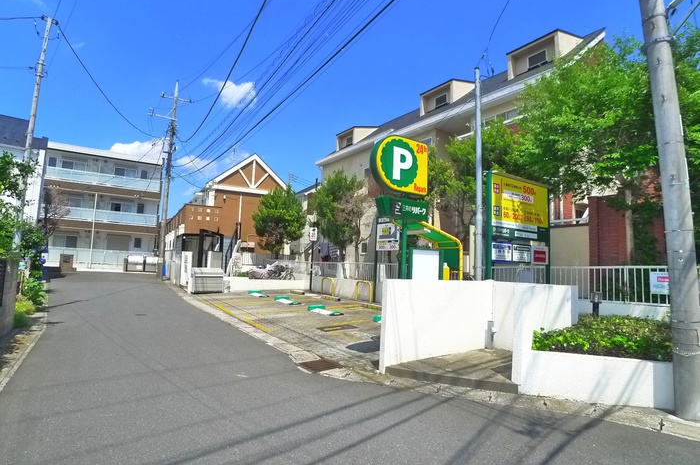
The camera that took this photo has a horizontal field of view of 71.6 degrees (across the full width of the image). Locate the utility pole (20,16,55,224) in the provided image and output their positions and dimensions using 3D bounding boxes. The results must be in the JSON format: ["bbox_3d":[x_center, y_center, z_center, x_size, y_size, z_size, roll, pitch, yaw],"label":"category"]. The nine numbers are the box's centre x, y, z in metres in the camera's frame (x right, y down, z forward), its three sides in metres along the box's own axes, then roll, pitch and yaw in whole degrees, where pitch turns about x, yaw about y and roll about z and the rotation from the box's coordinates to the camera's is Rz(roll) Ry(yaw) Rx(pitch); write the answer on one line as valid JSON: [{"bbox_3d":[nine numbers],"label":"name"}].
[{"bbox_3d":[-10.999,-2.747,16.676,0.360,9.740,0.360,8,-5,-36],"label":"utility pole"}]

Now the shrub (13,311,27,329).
[{"bbox_3d":[-6.742,1.775,9.920,0.300,0.350,0.300,2,-4,0],"label":"shrub"}]

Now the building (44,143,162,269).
[{"bbox_3d":[-19.967,-1.318,38.647,8.100,8.654,8.000,6,-8,-31],"label":"building"}]

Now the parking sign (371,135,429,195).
[{"bbox_3d":[0.874,-1.138,7.968,1.163,0.921,0.200,7,-8,-36],"label":"parking sign"}]

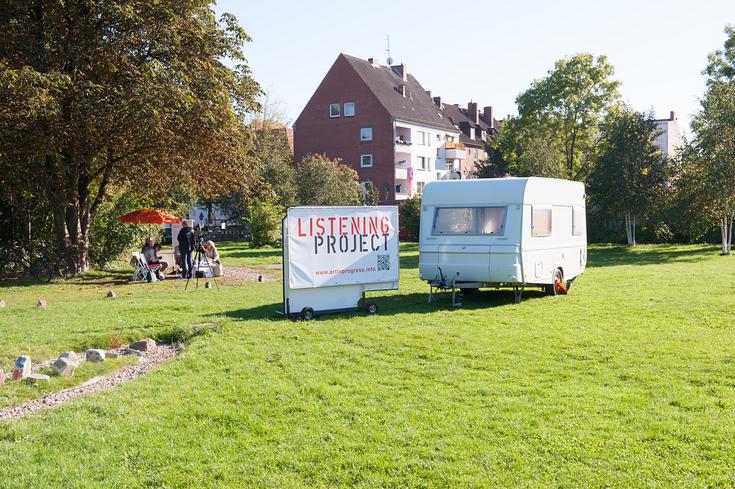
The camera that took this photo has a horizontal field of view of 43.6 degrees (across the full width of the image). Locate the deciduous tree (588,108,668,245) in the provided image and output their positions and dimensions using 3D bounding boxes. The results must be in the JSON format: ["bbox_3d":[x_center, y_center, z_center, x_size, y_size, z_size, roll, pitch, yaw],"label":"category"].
[{"bbox_3d":[16.344,-4.242,57.416,5.000,8.497,4.800,-1,1,0],"label":"deciduous tree"}]

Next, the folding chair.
[{"bbox_3d":[-6.385,0.673,26.523,0.620,0.830,0.500,-1,2,-20],"label":"folding chair"}]

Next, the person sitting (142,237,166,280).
[{"bbox_3d":[-6.143,0.417,26.417,0.750,1.220,0.500,-1,2,-15],"label":"person sitting"}]

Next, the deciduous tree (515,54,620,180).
[{"bbox_3d":[15.262,-7.358,69.841,8.400,14.123,8.000,-1,1,0],"label":"deciduous tree"}]

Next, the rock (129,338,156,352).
[{"bbox_3d":[-3.048,1.368,12.438,0.350,0.180,0.250,-1,1,0],"label":"rock"}]

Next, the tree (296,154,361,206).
[{"bbox_3d":[-2.674,-3.094,63.941,4.600,6.335,4.400,-1,1,0],"label":"tree"}]

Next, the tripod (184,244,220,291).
[{"bbox_3d":[-4.173,0.582,23.221,0.820,1.150,0.720,-1,1,0],"label":"tripod"}]

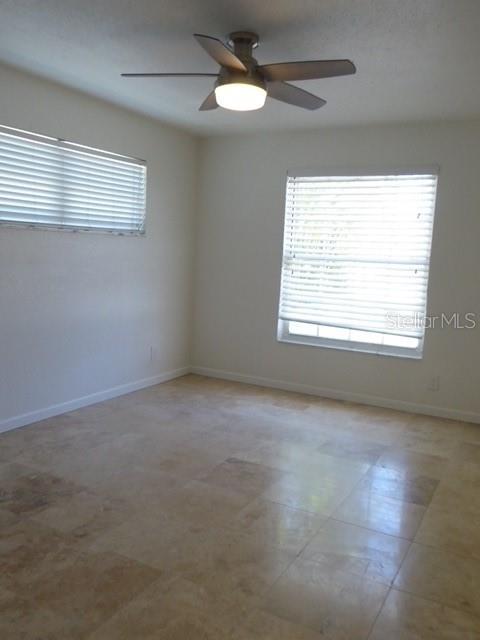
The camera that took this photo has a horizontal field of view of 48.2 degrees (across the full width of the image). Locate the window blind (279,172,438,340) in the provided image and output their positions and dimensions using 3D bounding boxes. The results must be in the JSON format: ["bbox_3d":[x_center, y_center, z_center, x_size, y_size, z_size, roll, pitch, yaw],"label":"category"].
[{"bbox_3d":[1.017,-0.619,4.814,1.330,1.400,0.060,7,8,28],"label":"window blind"}]

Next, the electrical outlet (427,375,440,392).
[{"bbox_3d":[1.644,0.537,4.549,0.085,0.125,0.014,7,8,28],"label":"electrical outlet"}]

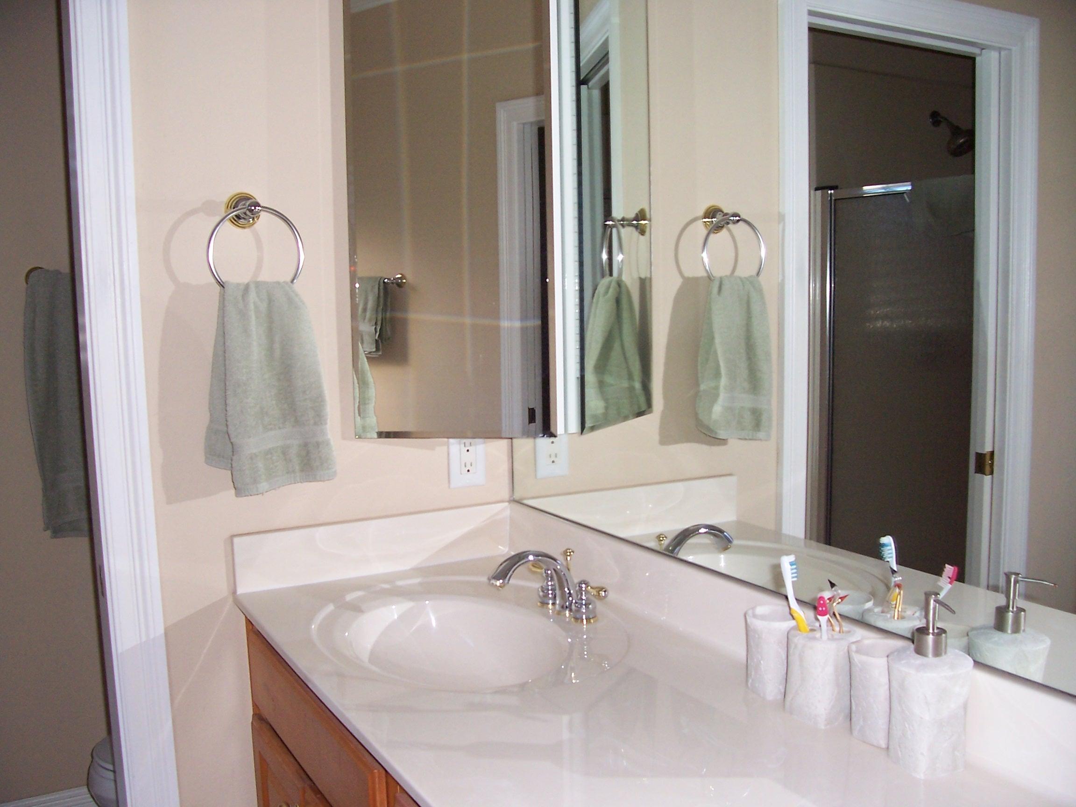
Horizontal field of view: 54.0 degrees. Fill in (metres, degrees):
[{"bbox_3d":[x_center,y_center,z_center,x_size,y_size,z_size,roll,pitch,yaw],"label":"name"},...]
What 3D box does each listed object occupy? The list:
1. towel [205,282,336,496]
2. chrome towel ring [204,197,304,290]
[{"bbox_3d":[-0.458,-0.027,1.779,0.196,0.359,0.122,-5,8,-29],"label":"towel"},{"bbox_3d":[-0.480,-0.261,1.778,0.166,0.192,0.088,-5,8,-29],"label":"chrome towel ring"}]

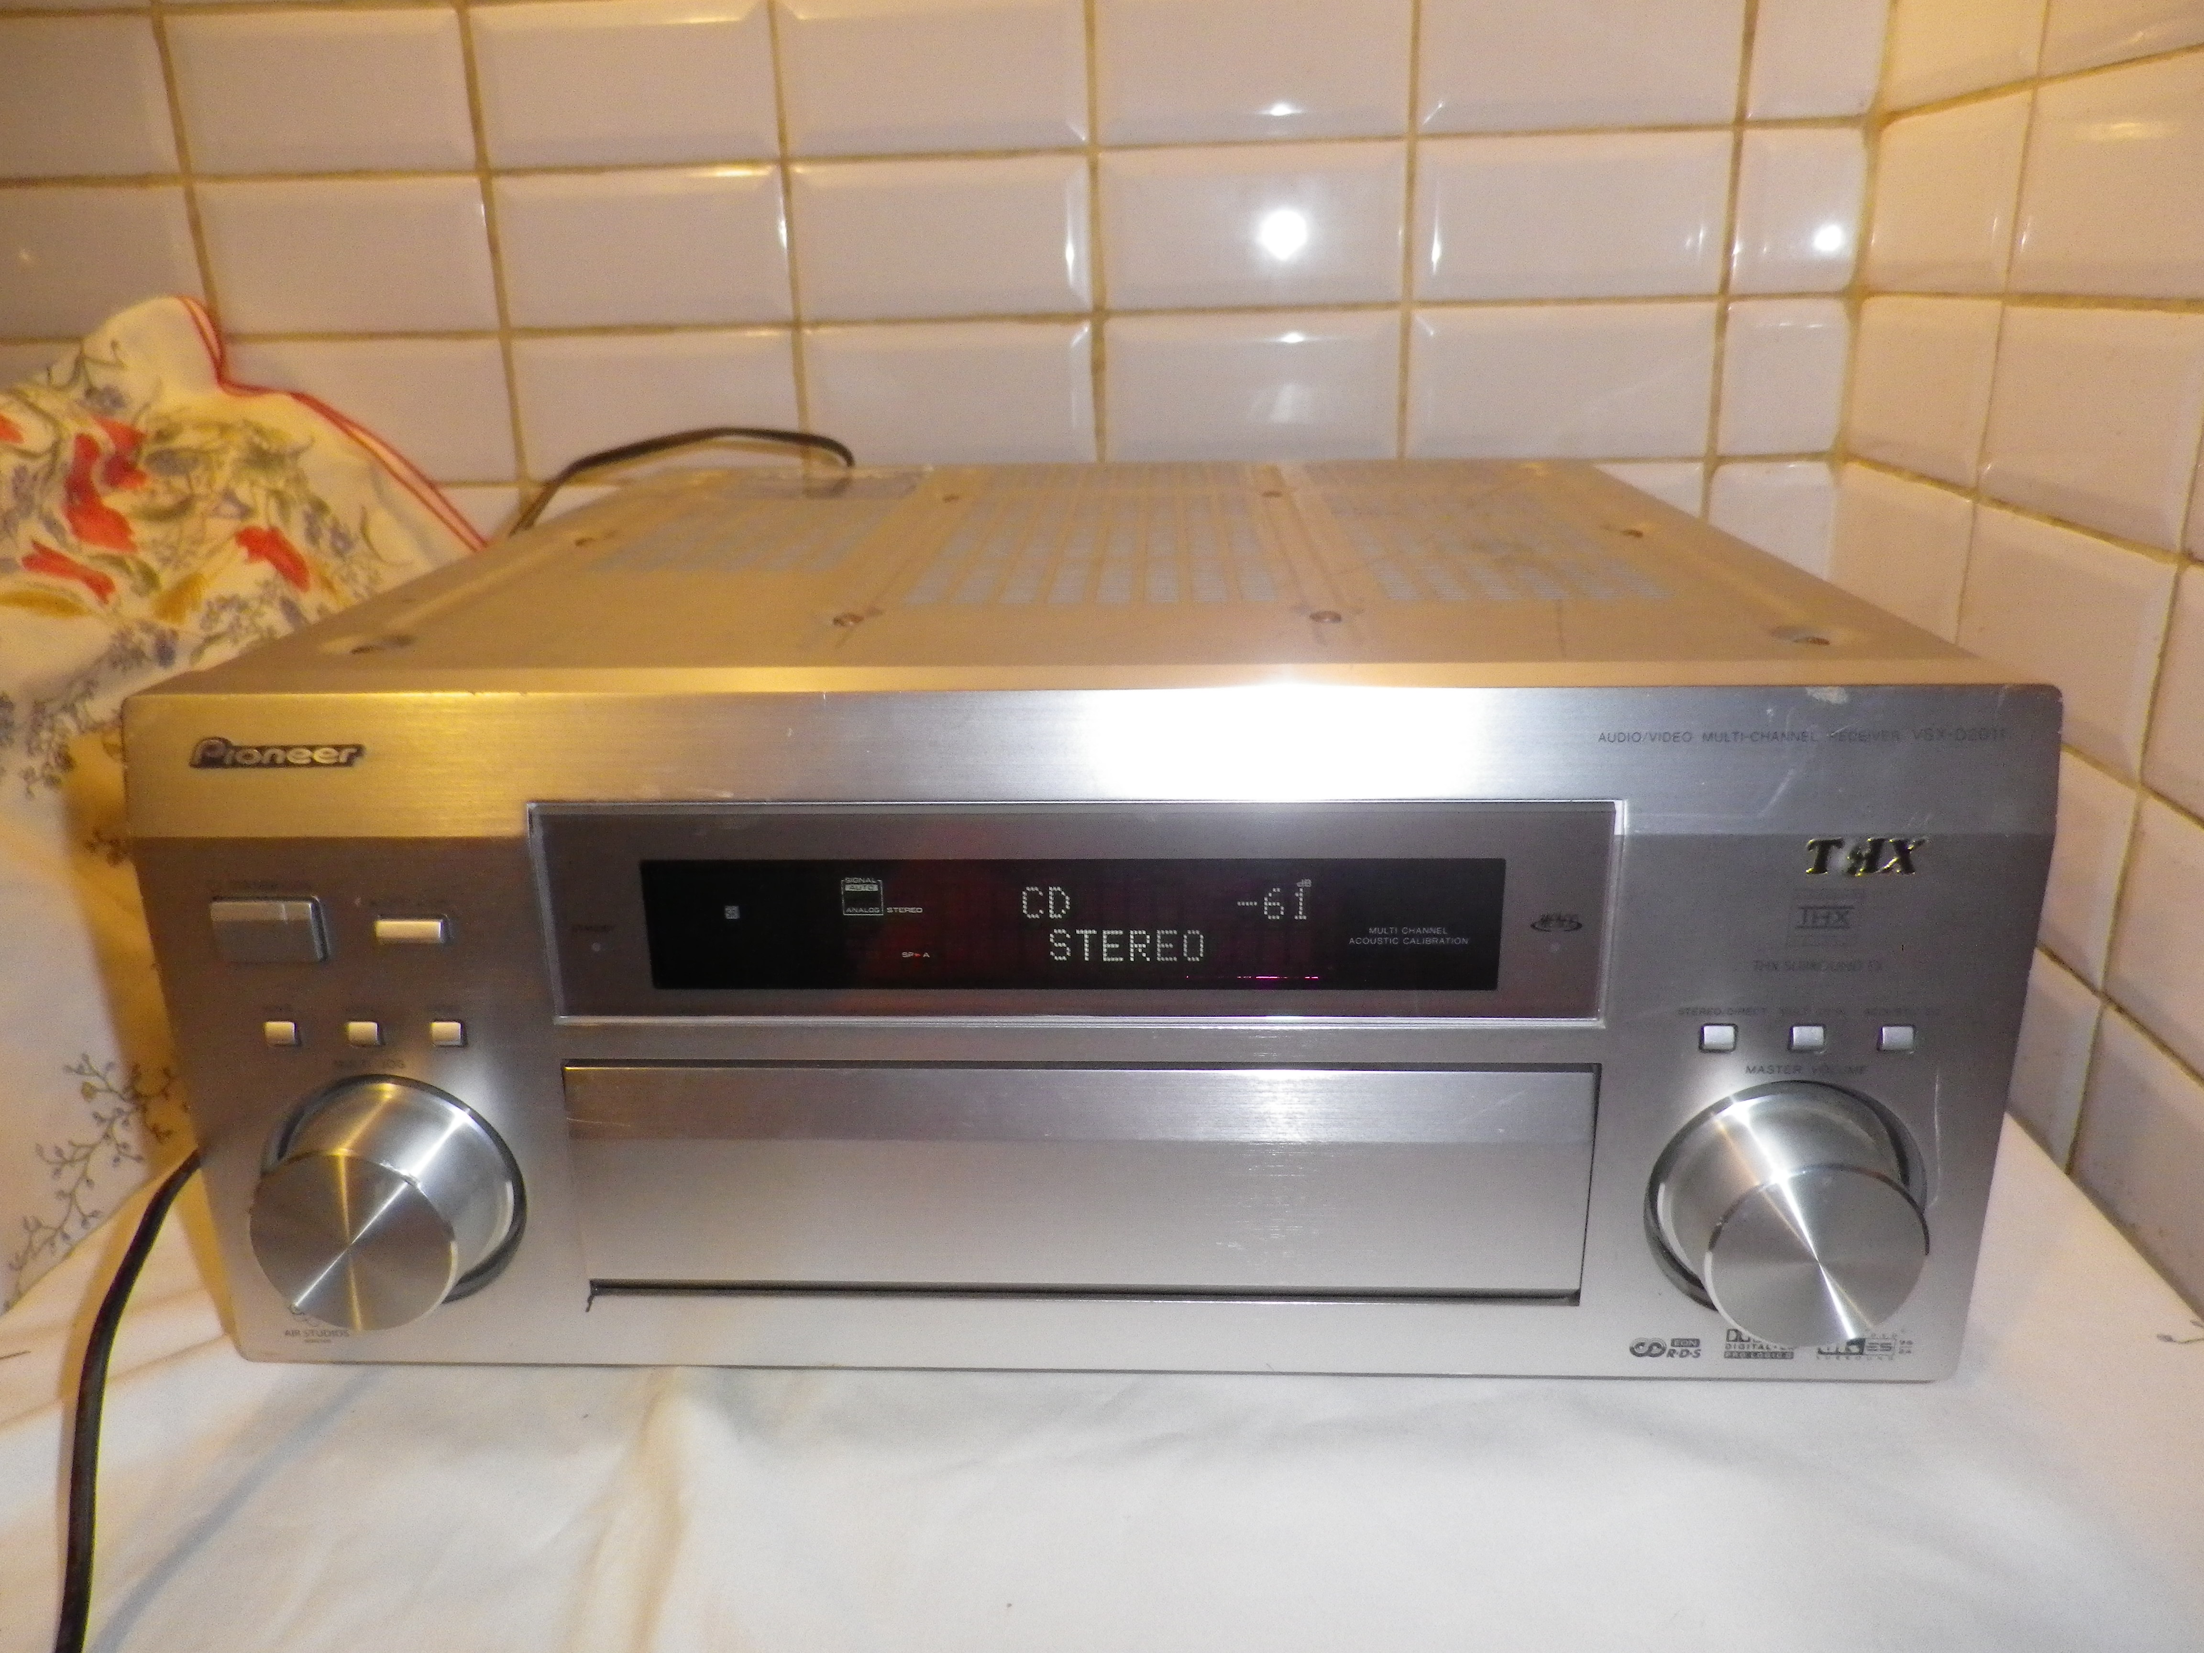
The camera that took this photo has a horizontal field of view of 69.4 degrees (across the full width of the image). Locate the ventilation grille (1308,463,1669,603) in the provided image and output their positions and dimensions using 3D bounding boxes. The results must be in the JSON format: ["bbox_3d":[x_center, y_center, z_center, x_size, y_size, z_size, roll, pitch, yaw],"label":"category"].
[{"bbox_3d":[0.123,-0.112,0.575,0.076,0.010,0.306,0,20,2],"label":"ventilation grille"}]

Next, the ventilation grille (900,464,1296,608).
[{"bbox_3d":[0.002,-0.112,0.580,0.109,0.010,0.309,0,20,2],"label":"ventilation grille"}]

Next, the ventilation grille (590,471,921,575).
[{"bbox_3d":[-0.119,-0.119,0.608,0.076,0.010,0.241,0,20,2],"label":"ventilation grille"}]

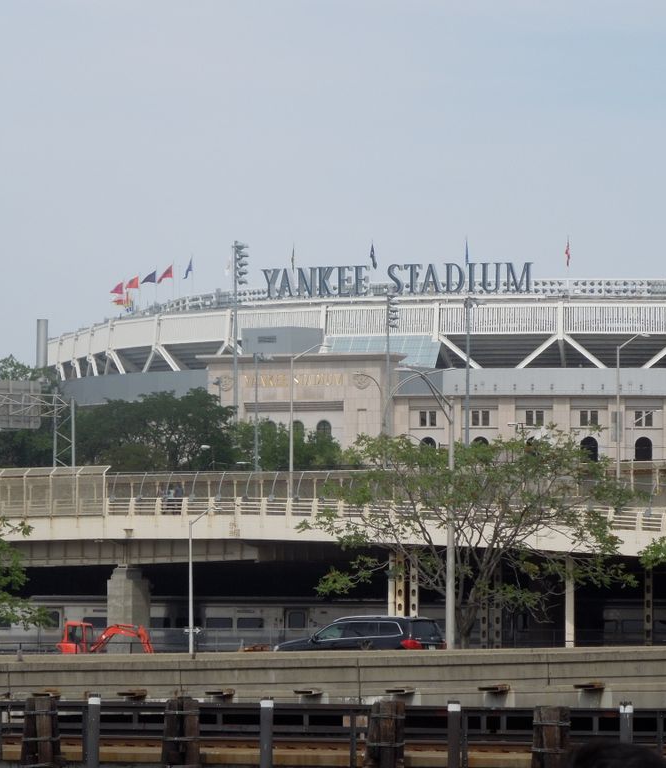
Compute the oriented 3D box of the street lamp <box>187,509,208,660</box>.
[{"bbox_3d":[-5.625,9.704,249.009,0.400,8.450,2.400,-2,-3,37],"label":"street lamp"}]

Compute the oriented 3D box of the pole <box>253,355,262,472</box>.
[{"bbox_3d":[-5.145,3.577,385.000,0.750,11.400,0.500,0,-2,0],"label":"pole"}]

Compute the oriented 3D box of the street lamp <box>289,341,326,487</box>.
[{"bbox_3d":[-1.194,2.296,287.000,2.750,8.750,0.350,2,-3,-44],"label":"street lamp"}]

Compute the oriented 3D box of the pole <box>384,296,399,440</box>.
[{"bbox_3d":[5.571,3.706,512.377,1.500,23.500,2.200,0,-2,10],"label":"pole"}]

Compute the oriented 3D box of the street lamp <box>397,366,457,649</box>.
[{"bbox_3d":[2.652,3.770,162.000,0.350,8.550,2.800,-2,-3,37],"label":"street lamp"}]

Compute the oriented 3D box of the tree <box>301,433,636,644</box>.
[{"bbox_3d":[5.073,6.546,210.194,12.200,9.700,11.000,0,-2,0],"label":"tree"}]

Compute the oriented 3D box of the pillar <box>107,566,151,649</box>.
[{"bbox_3d":[-10.373,12.004,288.000,1.800,5.400,1.800,-2,-3,45],"label":"pillar"}]

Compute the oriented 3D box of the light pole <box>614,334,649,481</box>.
[{"bbox_3d":[14.177,2.197,267.000,2.200,9.250,0.350,2,-3,-44],"label":"light pole"}]

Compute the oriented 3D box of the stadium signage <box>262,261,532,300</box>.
[{"bbox_3d":[7.646,-12.431,675.072,33.800,3.600,2.000,-1,-2,20],"label":"stadium signage"}]

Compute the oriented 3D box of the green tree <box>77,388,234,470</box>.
[{"bbox_3d":[-12.723,4.721,405.174,11.200,8.700,9.500,0,-2,0],"label":"green tree"}]

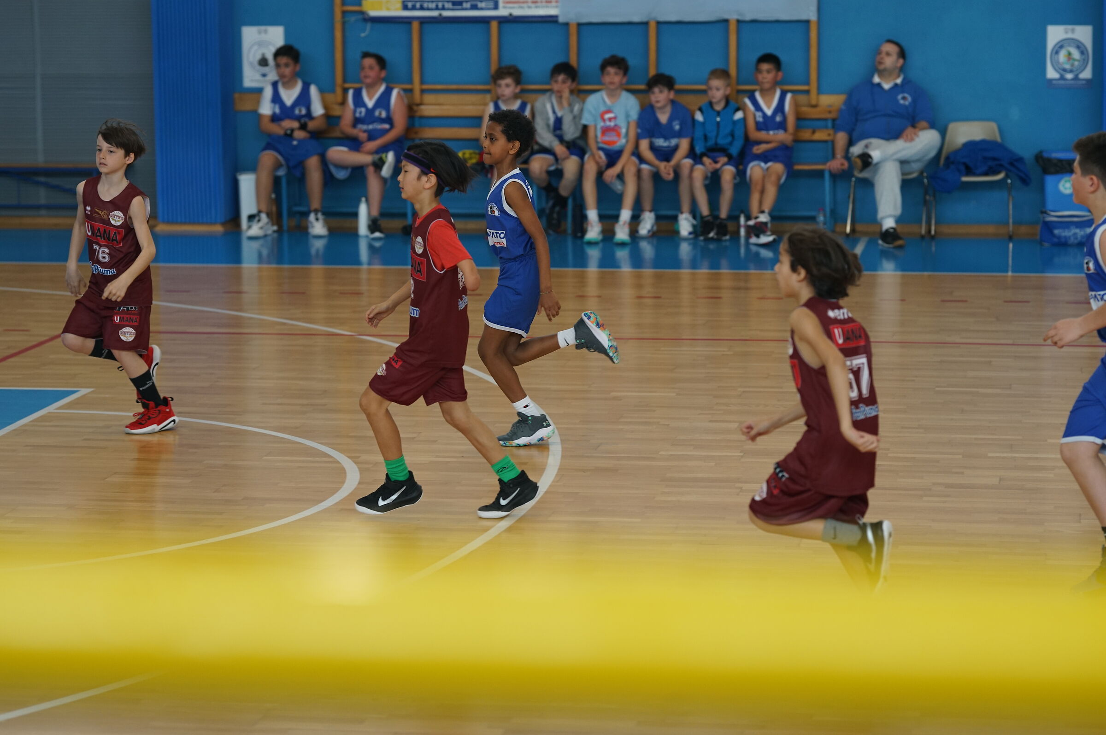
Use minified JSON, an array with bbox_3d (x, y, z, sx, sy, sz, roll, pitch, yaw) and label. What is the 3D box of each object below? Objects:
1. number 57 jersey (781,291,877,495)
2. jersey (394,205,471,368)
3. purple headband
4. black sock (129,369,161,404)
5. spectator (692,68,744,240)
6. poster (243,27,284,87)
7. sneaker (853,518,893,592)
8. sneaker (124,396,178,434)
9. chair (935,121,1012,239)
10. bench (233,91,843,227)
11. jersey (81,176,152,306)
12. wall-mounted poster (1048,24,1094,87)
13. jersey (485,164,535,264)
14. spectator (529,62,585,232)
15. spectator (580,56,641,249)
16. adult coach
[{"bbox_3d":[0.856,0.089,9.906,0.250,0.590,0.330,3,9,25],"label":"number 57 jersey"},{"bbox_3d":[-0.437,-0.299,11.943,0.280,0.620,0.390,-2,8,-5],"label":"jersey"},{"bbox_3d":[-0.473,-0.726,11.885,0.195,0.055,0.155,31,5,-6],"label":"purple headband"},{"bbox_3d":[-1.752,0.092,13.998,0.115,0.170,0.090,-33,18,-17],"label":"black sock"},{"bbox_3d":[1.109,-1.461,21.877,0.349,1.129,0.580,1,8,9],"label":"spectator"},{"bbox_3d":[-2.030,-2.178,22.617,0.297,0.420,0.010,1,8,9],"label":"poster"},{"bbox_3d":[0.952,0.567,9.650,0.108,0.240,0.095,12,0,16],"label":"sneaker"},{"bbox_3d":[-1.738,0.211,13.985,0.250,0.138,0.098,-3,9,-17],"label":"sneaker"},{"bbox_3d":[2.832,-1.263,21.682,0.540,0.750,0.500,1,9,9],"label":"chair"},{"bbox_3d":[-0.099,-1.389,22.151,4.100,0.910,0.480,1,9,9],"label":"bench"},{"bbox_3d":[-1.877,-0.541,13.893,0.350,0.570,0.240,5,10,34],"label":"jersey"},{"bbox_3d":[3.484,-2.094,21.746,0.303,0.424,0.010,1,8,9],"label":"wall-mounted poster"},{"bbox_3d":[-0.180,-0.645,13.576,0.180,0.405,0.285,-2,9,-13],"label":"jersey"},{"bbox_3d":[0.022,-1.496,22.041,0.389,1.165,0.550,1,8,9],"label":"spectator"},{"bbox_3d":[0.377,-1.486,21.762,0.430,1.210,0.820,1,9,9],"label":"spectator"},{"bbox_3d":[2.201,-1.512,21.525,0.756,1.319,0.950,1,8,9],"label":"adult coach"}]

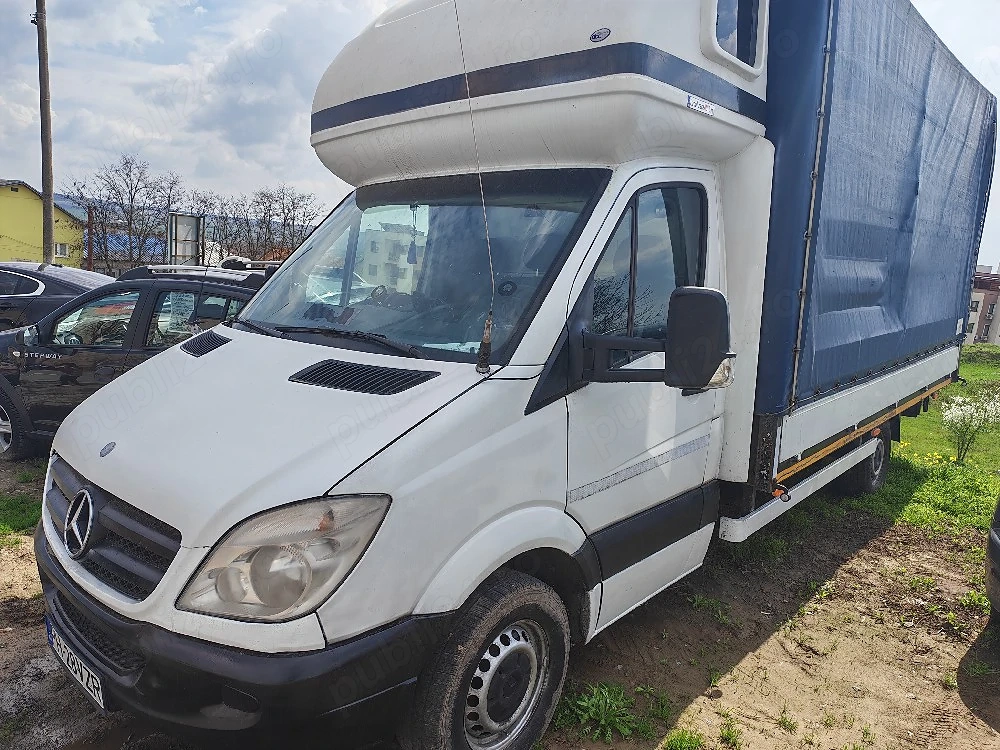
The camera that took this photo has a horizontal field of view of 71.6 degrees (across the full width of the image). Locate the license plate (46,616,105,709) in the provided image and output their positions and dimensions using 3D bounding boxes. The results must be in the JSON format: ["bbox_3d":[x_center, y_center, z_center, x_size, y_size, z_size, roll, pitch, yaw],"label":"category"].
[{"bbox_3d":[-1.415,0.945,2.295,0.520,0.112,0.018,11,16,42],"label":"license plate"}]

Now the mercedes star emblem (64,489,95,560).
[{"bbox_3d":[-1.370,0.482,2.255,0.207,0.207,0.030,11,-3,42],"label":"mercedes star emblem"}]

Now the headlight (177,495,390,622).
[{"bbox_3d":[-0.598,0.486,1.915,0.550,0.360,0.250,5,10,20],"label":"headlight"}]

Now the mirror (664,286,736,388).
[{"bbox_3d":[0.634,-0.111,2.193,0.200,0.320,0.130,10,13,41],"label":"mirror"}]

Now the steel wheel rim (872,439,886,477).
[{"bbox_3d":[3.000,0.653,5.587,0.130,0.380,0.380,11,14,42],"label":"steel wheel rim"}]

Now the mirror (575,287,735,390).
[{"bbox_3d":[0.501,-0.118,2.232,0.440,0.325,0.270,10,13,41],"label":"mirror"}]

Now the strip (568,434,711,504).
[{"bbox_3d":[0.597,0.353,2.749,0.012,0.048,1.055,10,13,41],"label":"strip"}]

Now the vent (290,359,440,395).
[{"bbox_3d":[-0.436,0.007,2.198,0.481,0.035,0.153,7,31,26],"label":"vent"}]

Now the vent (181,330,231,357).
[{"bbox_3d":[-1.236,-0.132,2.913,0.153,0.035,0.481,-26,21,-26],"label":"vent"}]

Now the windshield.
[{"bbox_3d":[-0.464,-0.500,2.887,1.720,1.050,0.150,10,-32,41],"label":"windshield"}]

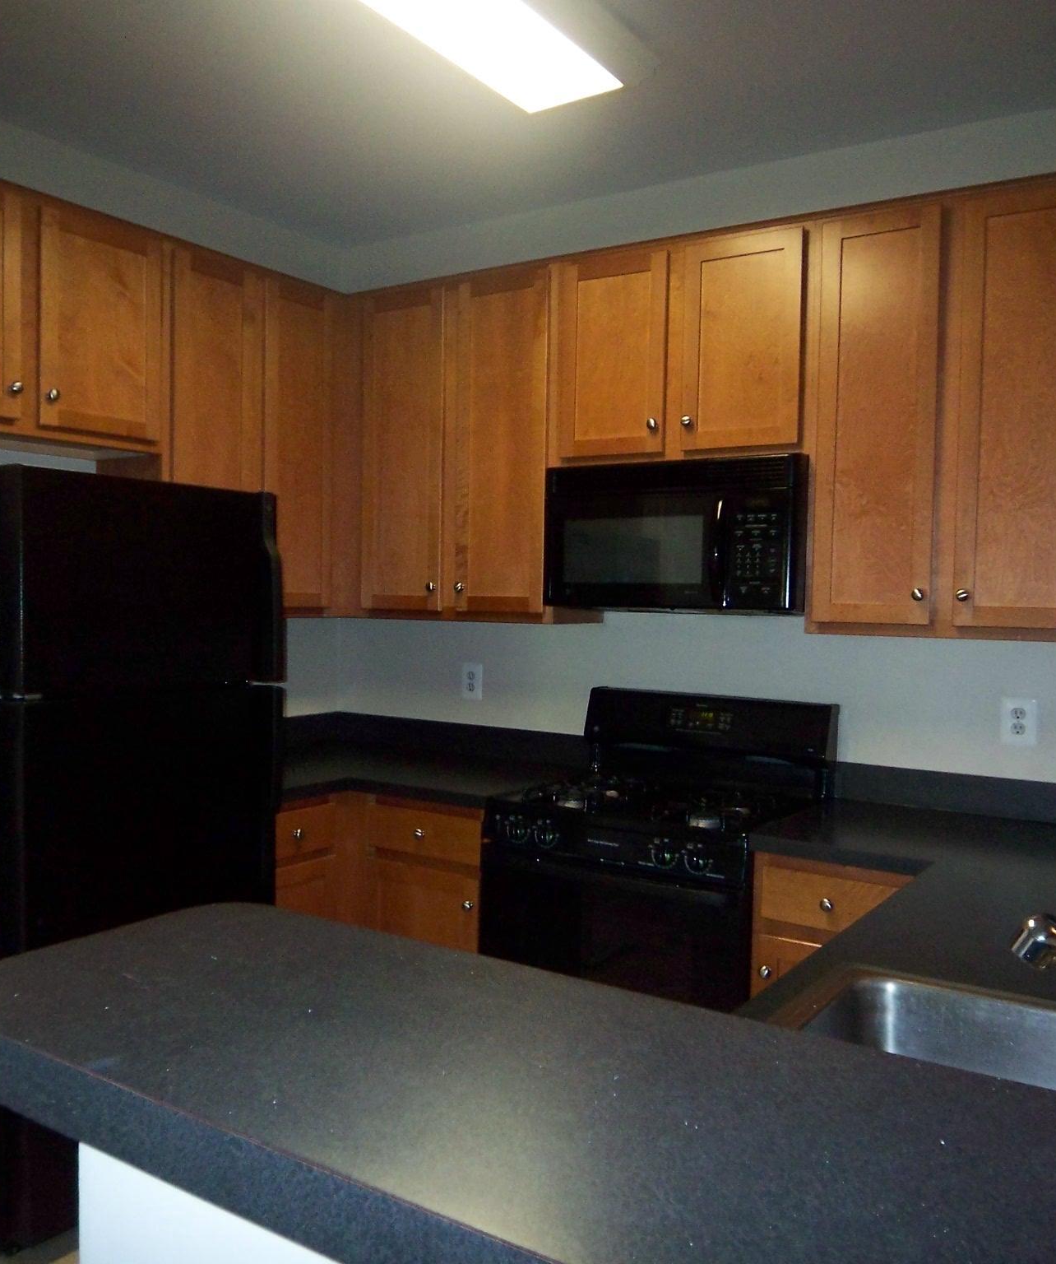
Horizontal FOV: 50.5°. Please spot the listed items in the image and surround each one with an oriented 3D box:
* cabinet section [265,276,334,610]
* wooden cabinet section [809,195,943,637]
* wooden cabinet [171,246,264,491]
[{"bbox_3d":[-0.852,-0.573,3.600,0.326,1.007,0.301,2,3,33],"label":"cabinet section"},{"bbox_3d":[0.938,-0.521,2.872,0.302,1.007,0.326,2,3,33],"label":"wooden cabinet section"},{"bbox_3d":[-1.014,-0.567,3.298,0.331,1.049,0.372,2,3,33],"label":"wooden cabinet"}]

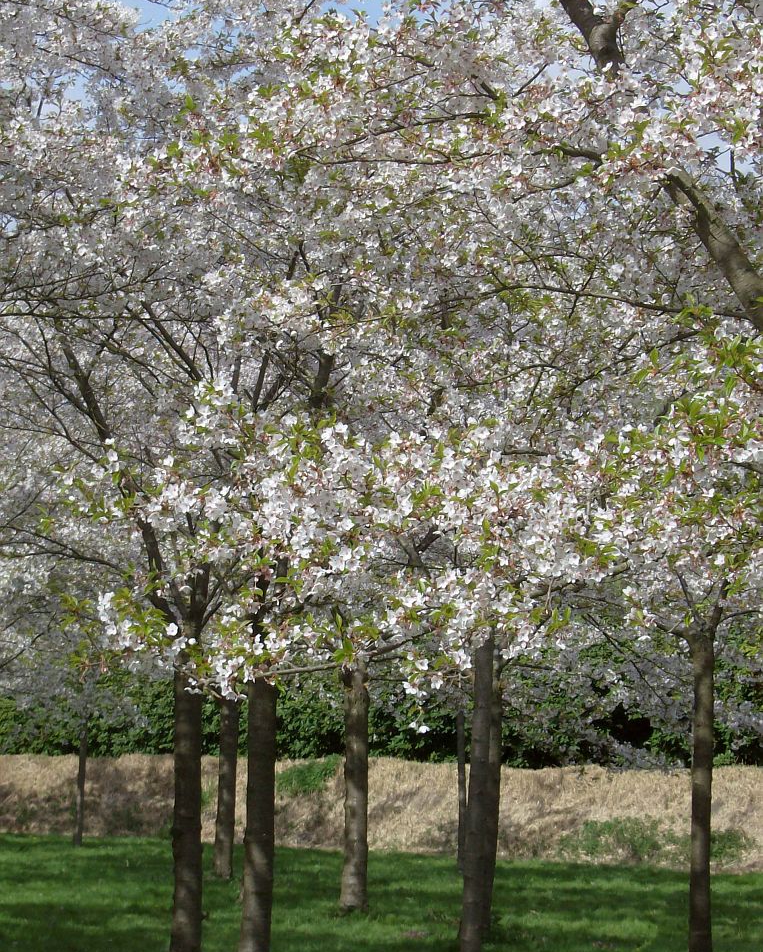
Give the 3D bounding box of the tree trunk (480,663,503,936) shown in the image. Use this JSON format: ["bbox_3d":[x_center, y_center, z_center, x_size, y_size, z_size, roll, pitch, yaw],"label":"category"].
[{"bbox_3d":[0.755,2.369,23.795,0.193,2.061,0.193,1,-4,0],"label":"tree trunk"}]

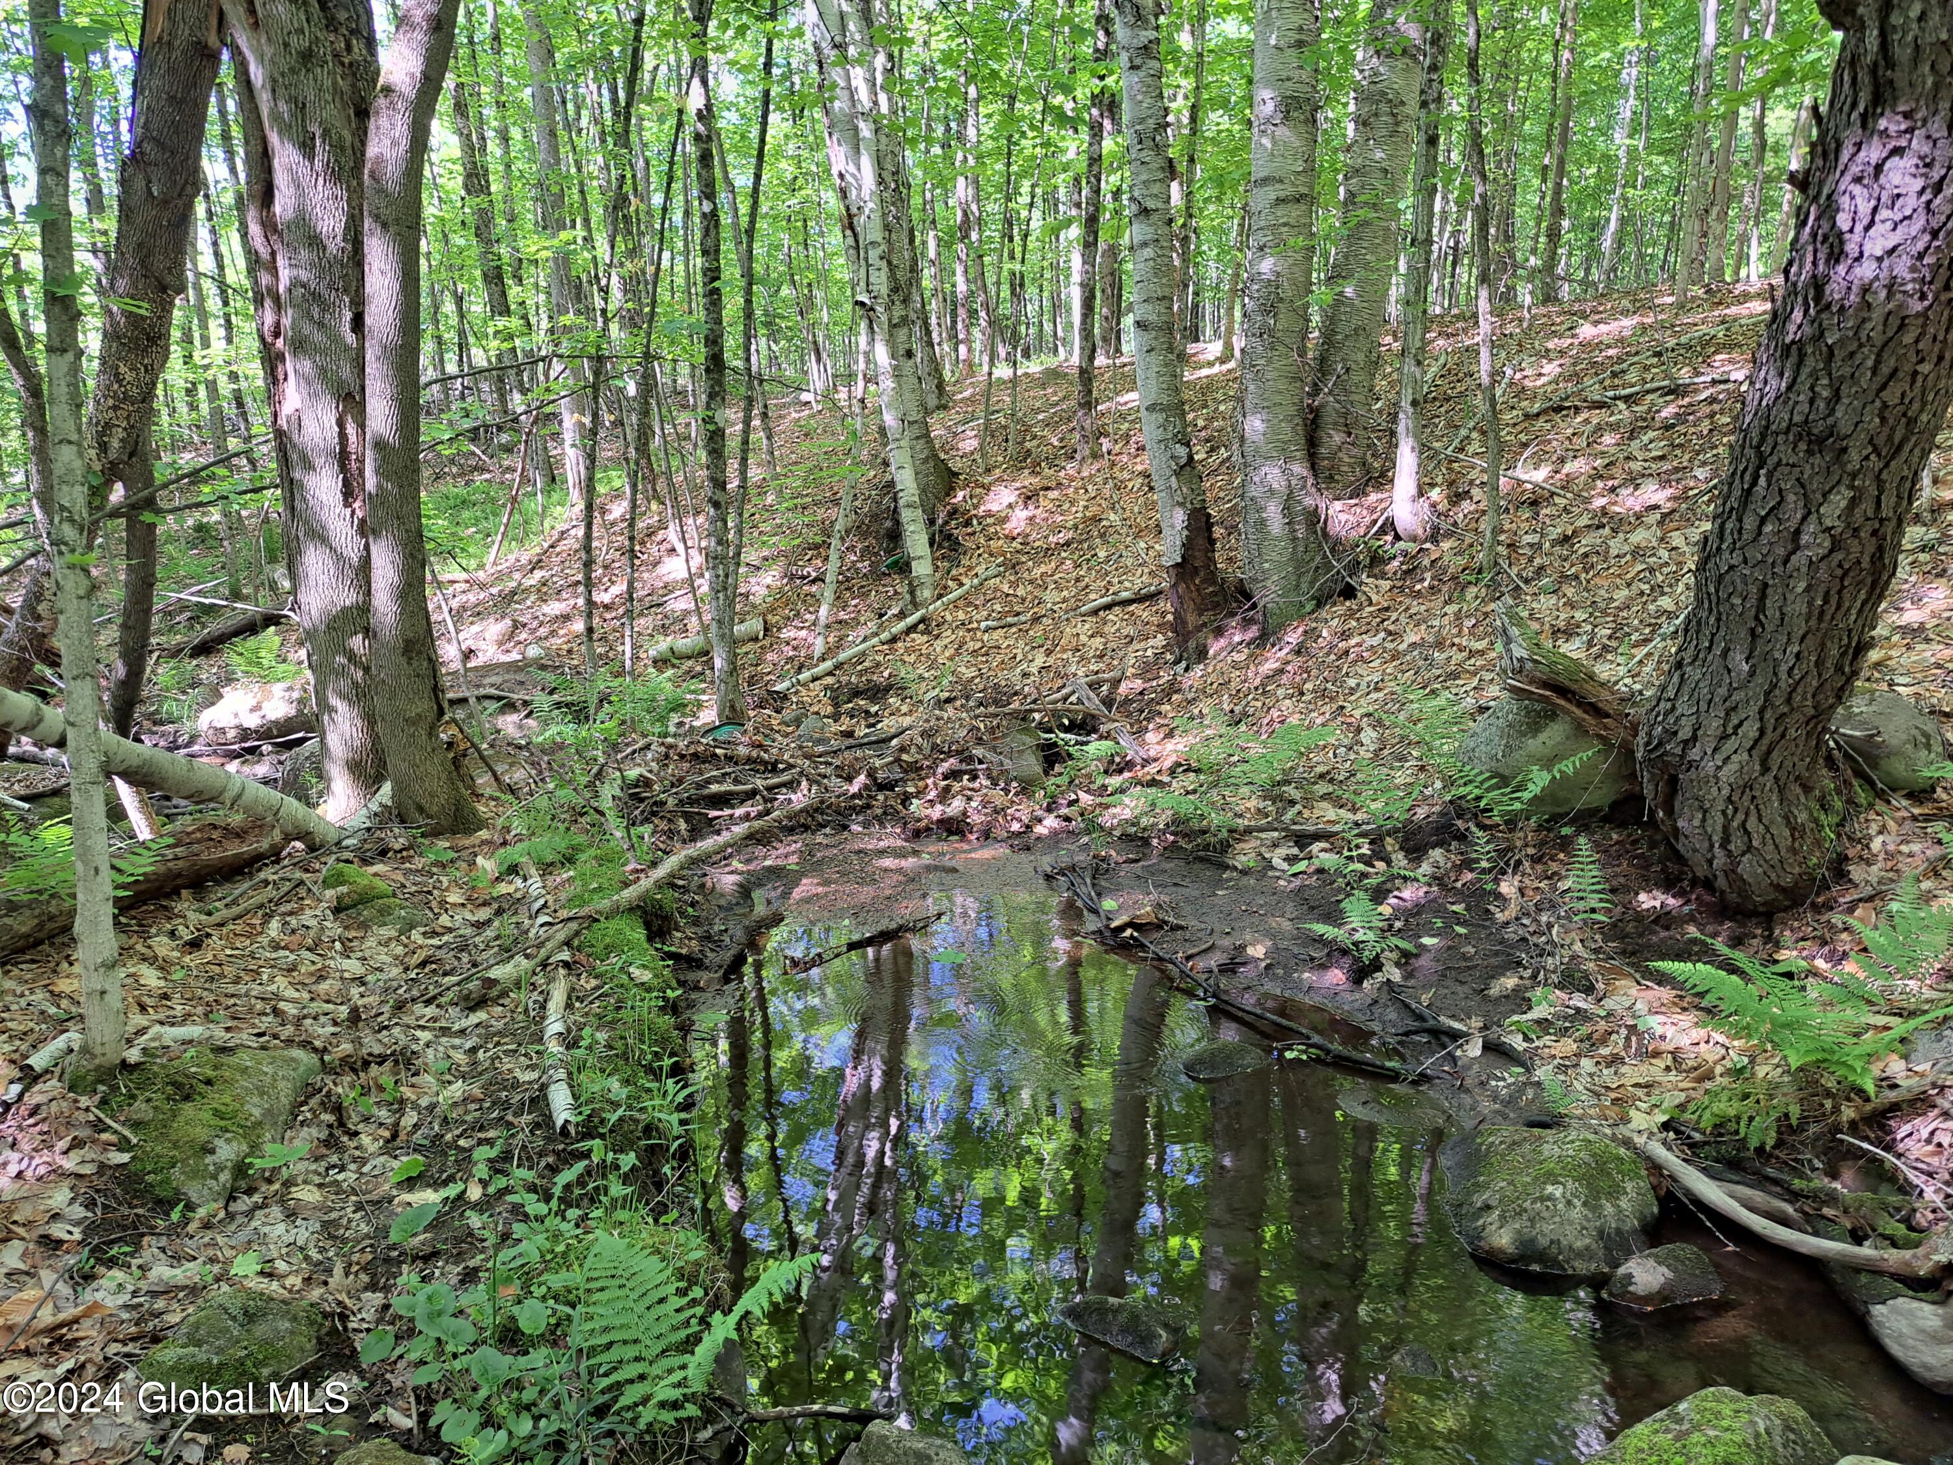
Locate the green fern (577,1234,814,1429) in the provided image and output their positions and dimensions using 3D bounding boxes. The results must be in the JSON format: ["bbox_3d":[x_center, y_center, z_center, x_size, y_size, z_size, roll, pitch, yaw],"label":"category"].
[{"bbox_3d":[-0.441,0.938,2.120,0.350,0.220,0.230,-2,11,-13],"label":"green fern"}]

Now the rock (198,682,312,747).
[{"bbox_3d":[-4.347,-0.115,8.200,0.720,0.320,0.550,-6,12,-28],"label":"rock"}]

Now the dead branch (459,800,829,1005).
[{"bbox_3d":[-1.046,0.516,5.035,0.170,0.130,3.037,2,7,12],"label":"dead branch"}]

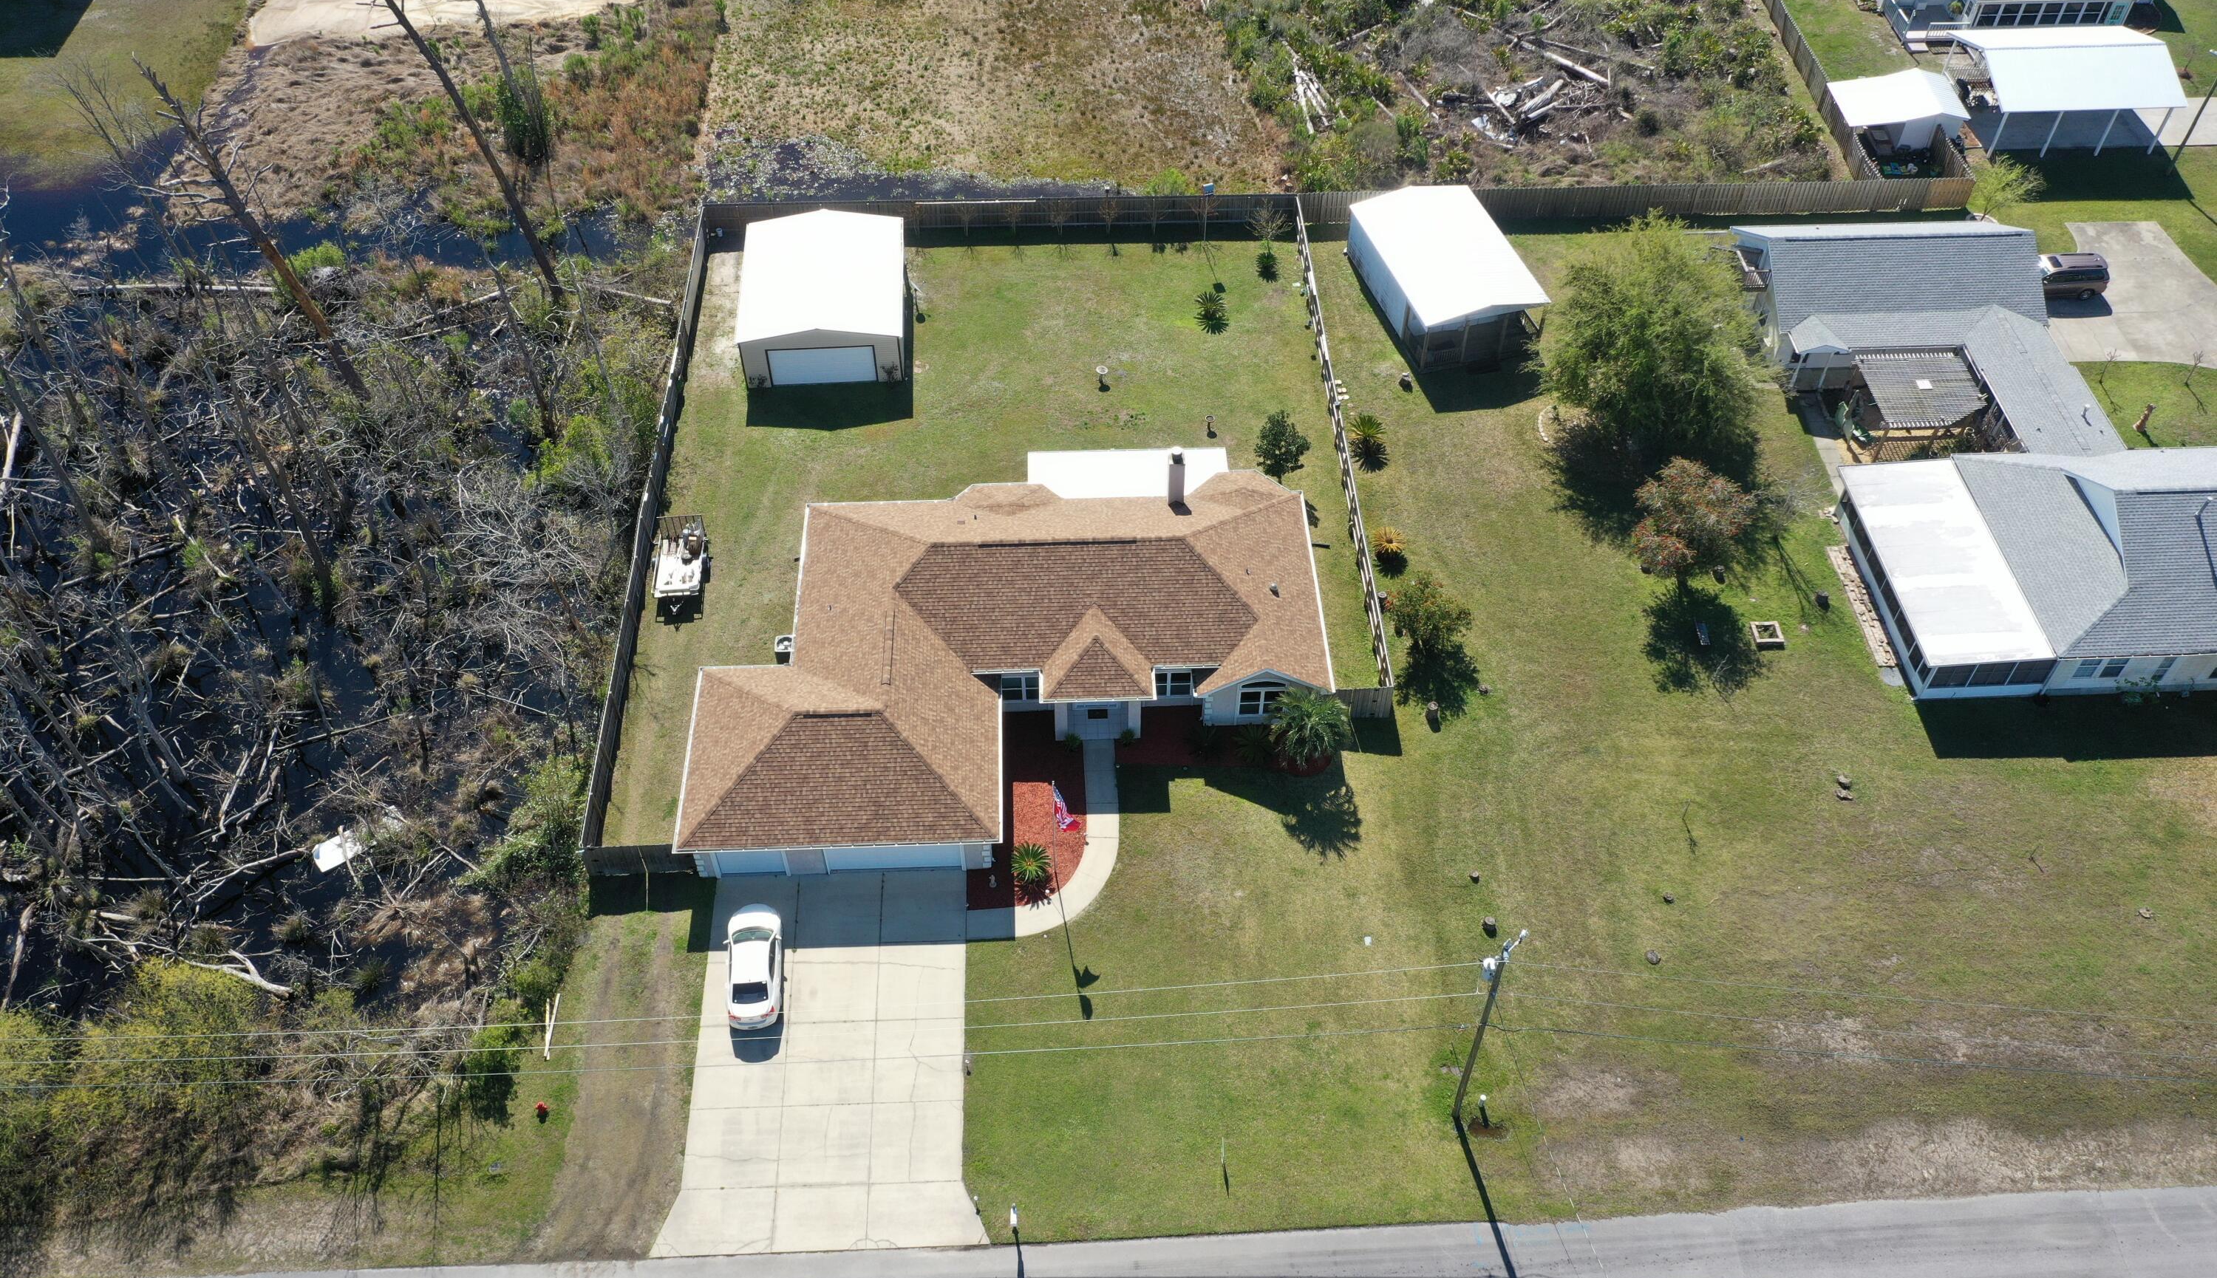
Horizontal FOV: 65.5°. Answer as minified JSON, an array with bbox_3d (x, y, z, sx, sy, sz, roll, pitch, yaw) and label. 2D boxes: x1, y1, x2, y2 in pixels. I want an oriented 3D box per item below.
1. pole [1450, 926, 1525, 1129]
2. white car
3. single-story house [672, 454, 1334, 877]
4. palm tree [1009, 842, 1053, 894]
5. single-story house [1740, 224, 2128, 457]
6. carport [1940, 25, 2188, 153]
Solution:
[{"bbox_3d":[11.765,12.223,53.654,1.200,10.100,1.000,-2,49,-2],"label":"pole"},{"bbox_3d":[-12.272,11.253,60.181,1.840,1.470,4.850,-5,49,-4],"label":"white car"},{"bbox_3d":[-3.626,-0.653,67.991,24.400,5.600,20.400,-2,49,-2],"label":"single-story house"},{"bbox_3d":[-2.814,8.293,63.051,1.550,1.150,1.550,-2,49,-2],"label":"palm tree"},{"bbox_3d":[37.873,-14.288,80.782,12.800,4.750,17.300,-2,49,-2],"label":"single-story house"},{"bbox_3d":[53.082,-31.185,96.257,10.200,4.050,8.400,-2,49,-2],"label":"carport"}]

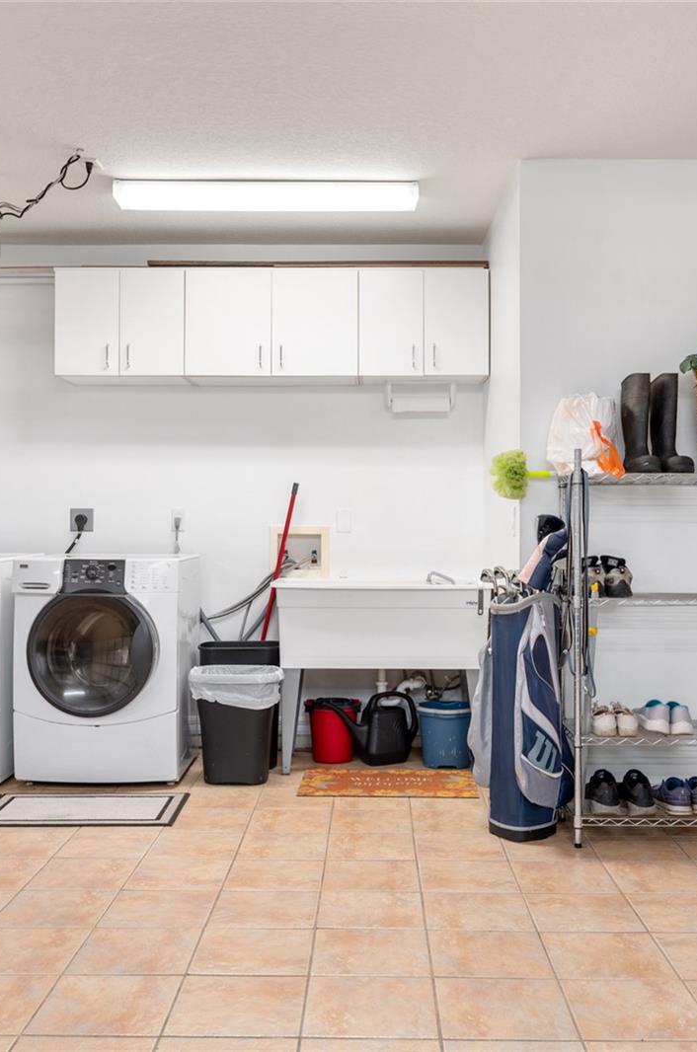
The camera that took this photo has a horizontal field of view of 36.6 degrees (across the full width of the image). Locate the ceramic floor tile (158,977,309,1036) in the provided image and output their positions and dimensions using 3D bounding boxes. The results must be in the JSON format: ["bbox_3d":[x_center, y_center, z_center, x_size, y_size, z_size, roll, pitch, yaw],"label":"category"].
[{"bbox_3d":[-0.253,1.121,2.448,0.304,0.010,0.304,0,0,1],"label":"ceramic floor tile"}]

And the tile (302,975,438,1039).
[{"bbox_3d":[0.052,1.111,2.424,0.300,0.008,0.300,0,0,1],"label":"tile"}]

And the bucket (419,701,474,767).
[{"bbox_3d":[0.459,0.974,4.925,0.260,0.275,0.260,0,0,0],"label":"bucket"}]

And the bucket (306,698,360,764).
[{"bbox_3d":[-0.073,0.970,5.010,0.255,0.270,0.255,0,0,0],"label":"bucket"}]

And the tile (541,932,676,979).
[{"bbox_3d":[0.664,1.112,2.713,0.299,0.010,0.299,0,0,1],"label":"tile"}]

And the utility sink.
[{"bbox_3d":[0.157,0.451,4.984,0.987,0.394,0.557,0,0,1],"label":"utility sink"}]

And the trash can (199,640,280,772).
[{"bbox_3d":[-0.488,0.834,4.889,0.385,0.555,0.280,0,0,0],"label":"trash can"}]

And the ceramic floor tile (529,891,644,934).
[{"bbox_3d":[0.670,1.112,3.016,0.299,0.010,0.299,0,0,1],"label":"ceramic floor tile"}]

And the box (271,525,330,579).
[{"bbox_3d":[-0.241,0.132,5.264,0.292,0.257,0.080,0,0,0],"label":"box"}]

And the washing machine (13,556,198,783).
[{"bbox_3d":[-1.075,0.631,4.786,0.690,0.960,0.760,0,0,0],"label":"washing machine"}]

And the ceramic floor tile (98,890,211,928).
[{"bbox_3d":[-0.540,1.112,3.047,0.300,0.010,0.300,0,0,1],"label":"ceramic floor tile"}]

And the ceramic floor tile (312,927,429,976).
[{"bbox_3d":[0.059,1.111,2.732,0.300,0.010,0.300,0,0,1],"label":"ceramic floor tile"}]

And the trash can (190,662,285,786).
[{"bbox_3d":[-0.480,0.865,4.600,0.380,0.480,0.280,0,0,1],"label":"trash can"}]

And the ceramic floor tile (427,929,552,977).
[{"bbox_3d":[0.361,1.112,2.720,0.299,0.010,0.299,0,0,1],"label":"ceramic floor tile"}]

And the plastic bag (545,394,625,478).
[{"bbox_3d":[0.845,-0.322,3.784,0.261,0.303,0.270,0,0,0],"label":"plastic bag"}]

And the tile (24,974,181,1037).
[{"bbox_3d":[-0.554,1.111,2.434,0.299,0.010,0.299,0,0,1],"label":"tile"}]

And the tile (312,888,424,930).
[{"bbox_3d":[0.064,1.112,3.030,0.300,0.008,0.300,0,0,1],"label":"tile"}]

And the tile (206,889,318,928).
[{"bbox_3d":[-0.242,1.121,3.060,0.304,0.010,0.304,0,0,1],"label":"tile"}]

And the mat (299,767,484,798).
[{"bbox_3d":[0.170,1.100,4.508,0.750,0.010,0.460,0,0,1],"label":"mat"}]

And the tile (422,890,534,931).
[{"bbox_3d":[0.367,1.112,3.023,0.300,0.008,0.300,0,0,1],"label":"tile"}]

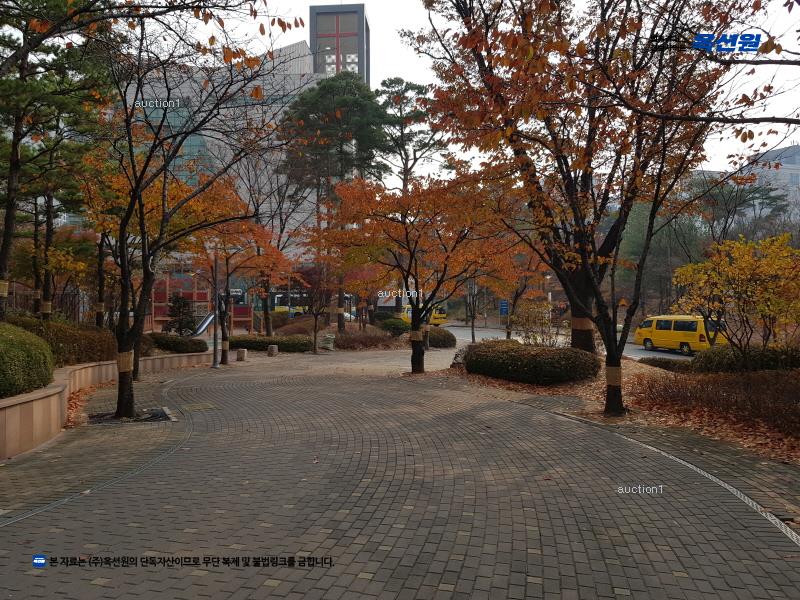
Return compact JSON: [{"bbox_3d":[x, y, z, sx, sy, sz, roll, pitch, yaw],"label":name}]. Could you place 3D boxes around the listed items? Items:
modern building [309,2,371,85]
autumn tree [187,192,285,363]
[{"bbox_3d":[-8.300,-19.000,85.000,7.400,42.500,7.300,0,-2,4],"label":"modern building"},{"bbox_3d":[-5.800,-0.810,21.600,3.500,6.100,3.500,0,-2,0],"label":"autumn tree"}]

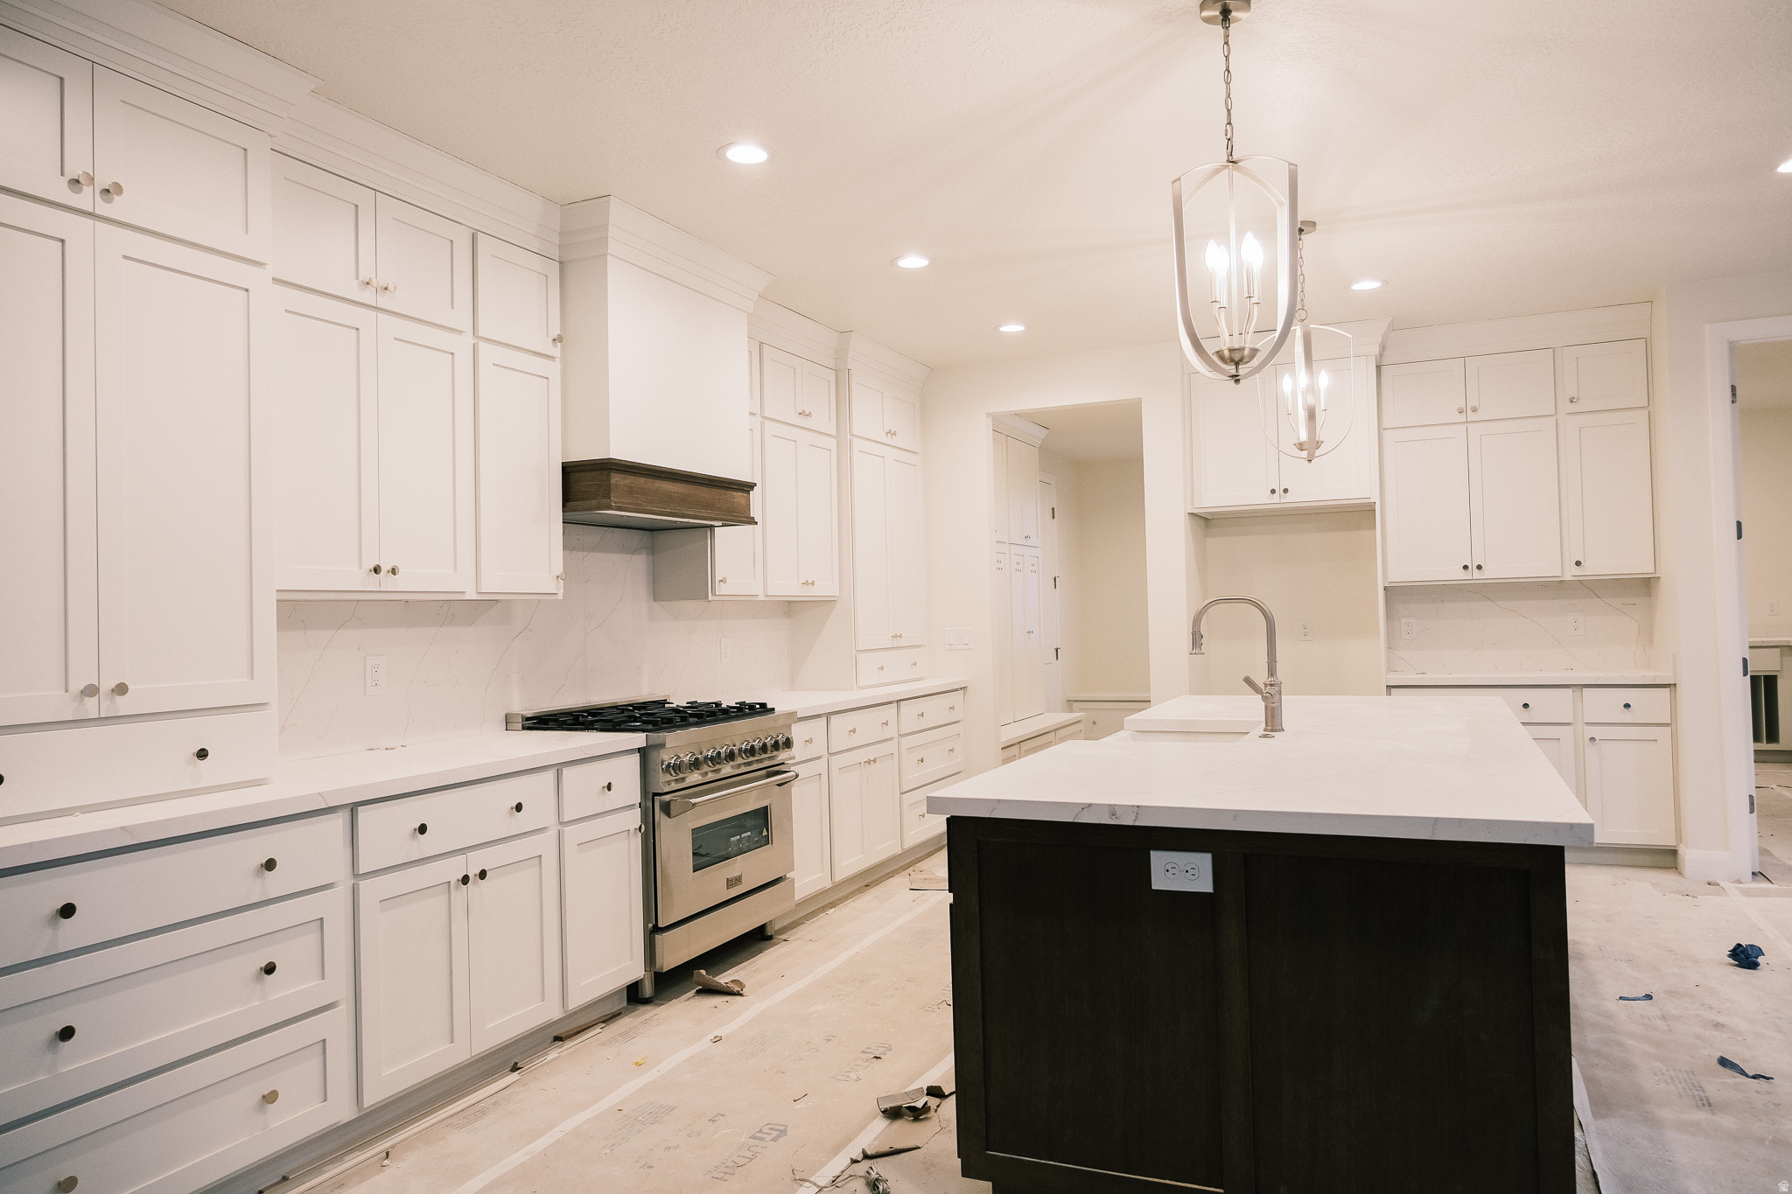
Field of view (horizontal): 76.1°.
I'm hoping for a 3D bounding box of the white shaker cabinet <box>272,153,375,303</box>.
[{"bbox_3d":[-1.726,-0.995,3.213,0.330,0.350,0.358,-2,-1,25],"label":"white shaker cabinet"}]

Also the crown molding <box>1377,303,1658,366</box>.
[{"bbox_3d":[3.170,-1.353,5.926,1.251,0.167,0.109,-2,-1,25],"label":"crown molding"}]

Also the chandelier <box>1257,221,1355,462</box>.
[{"bbox_3d":[1.551,-0.967,4.333,0.360,0.907,0.360,-2,-1,20],"label":"chandelier"}]

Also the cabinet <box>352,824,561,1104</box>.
[{"bbox_3d":[-1.419,0.995,3.267,0.550,0.563,0.725,-2,-1,25],"label":"cabinet"}]

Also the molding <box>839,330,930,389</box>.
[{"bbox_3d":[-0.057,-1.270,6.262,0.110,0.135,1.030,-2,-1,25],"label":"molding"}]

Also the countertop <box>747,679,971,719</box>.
[{"bbox_3d":[-0.326,0.506,5.790,0.678,0.035,2.108,-2,-1,25],"label":"countertop"}]

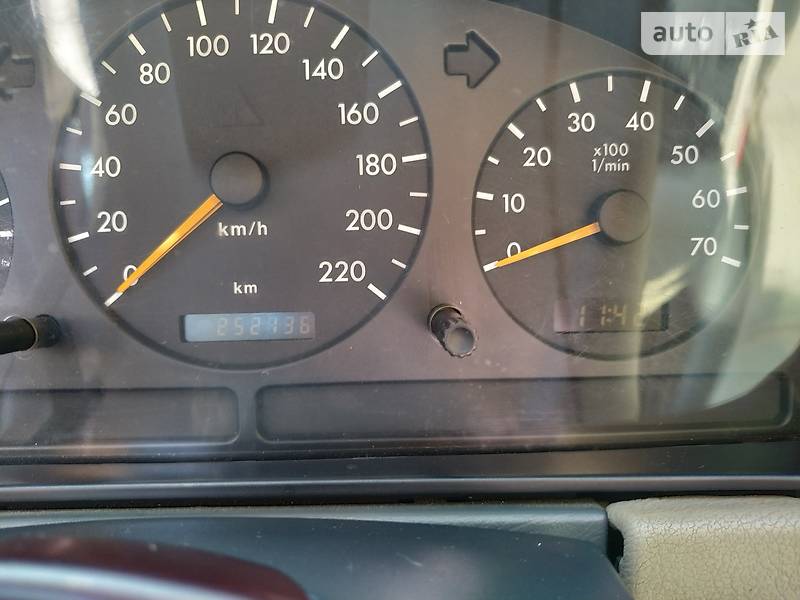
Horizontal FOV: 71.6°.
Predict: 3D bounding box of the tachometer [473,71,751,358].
[{"bbox_3d":[0.065,-0.026,0.170,0.086,0.087,0.010,-1,1,1],"label":"tachometer"}]

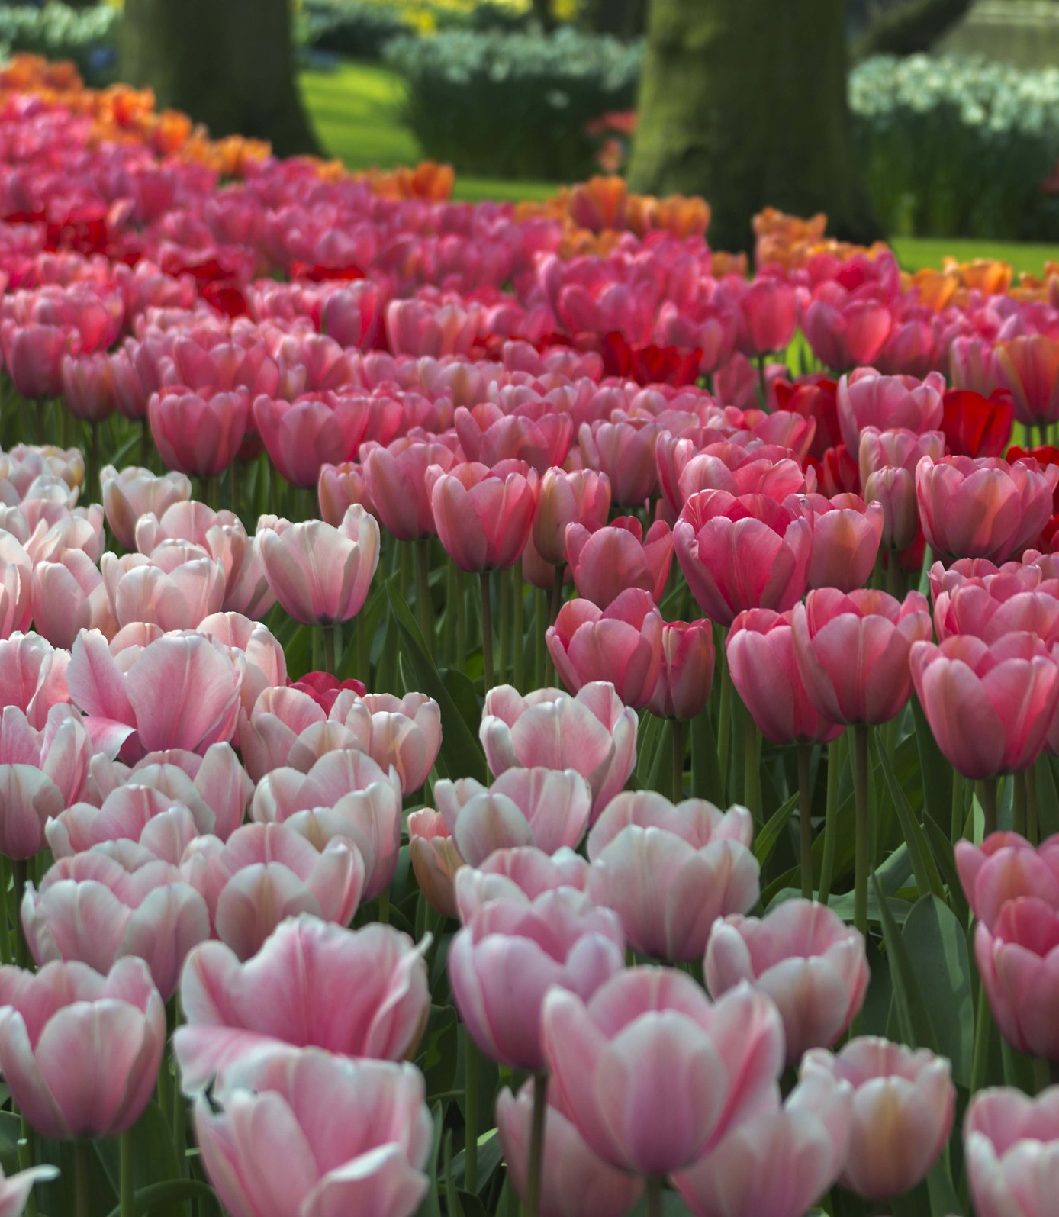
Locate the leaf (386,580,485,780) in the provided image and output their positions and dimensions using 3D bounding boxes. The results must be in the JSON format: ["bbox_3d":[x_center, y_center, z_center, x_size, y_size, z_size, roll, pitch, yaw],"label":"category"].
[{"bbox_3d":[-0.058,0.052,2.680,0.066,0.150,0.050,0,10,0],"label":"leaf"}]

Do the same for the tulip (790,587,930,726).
[{"bbox_3d":[0.180,0.026,2.270,0.075,0.070,0.073,0,11,0],"label":"tulip"}]

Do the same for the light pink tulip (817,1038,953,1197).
[{"bbox_3d":[0.159,0.230,1.860,0.065,0.069,0.065,0,11,0],"label":"light pink tulip"}]

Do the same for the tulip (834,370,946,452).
[{"bbox_3d":[0.263,-0.139,3.030,0.079,0.067,0.077,0,10,0],"label":"tulip"}]

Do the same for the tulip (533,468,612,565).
[{"bbox_3d":[0.032,-0.065,3.050,0.058,0.068,0.058,0,11,0],"label":"tulip"}]

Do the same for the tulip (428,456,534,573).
[{"bbox_3d":[-0.031,-0.061,2.760,0.072,0.070,0.071,0,10,0],"label":"tulip"}]

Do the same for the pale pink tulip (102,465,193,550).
[{"bbox_3d":[-0.252,-0.066,2.730,0.060,0.057,0.058,0,11,0],"label":"pale pink tulip"}]

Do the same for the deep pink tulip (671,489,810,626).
[{"bbox_3d":[0.122,-0.029,2.420,0.081,0.072,0.079,0,10,0],"label":"deep pink tulip"}]

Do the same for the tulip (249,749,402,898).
[{"bbox_3d":[-0.108,0.117,2.200,0.081,0.076,0.080,0,11,0],"label":"tulip"}]

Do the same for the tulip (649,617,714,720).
[{"bbox_3d":[0.095,0.037,2.560,0.042,0.064,0.042,0,10,0],"label":"tulip"}]

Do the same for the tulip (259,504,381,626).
[{"bbox_3d":[-0.127,-0.026,2.530,0.074,0.068,0.072,0,10,0],"label":"tulip"}]

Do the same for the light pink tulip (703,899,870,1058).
[{"bbox_3d":[0.112,0.161,1.800,0.070,0.065,0.069,0,11,0],"label":"light pink tulip"}]

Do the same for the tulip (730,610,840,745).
[{"bbox_3d":[0.167,0.044,2.620,0.085,0.081,0.083,0,11,0],"label":"tulip"}]

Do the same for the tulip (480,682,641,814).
[{"bbox_3d":[0.015,0.071,2.060,0.077,0.068,0.074,0,11,0],"label":"tulip"}]

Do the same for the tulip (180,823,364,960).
[{"bbox_3d":[-0.122,0.141,1.980,0.087,0.069,0.085,0,11,0],"label":"tulip"}]

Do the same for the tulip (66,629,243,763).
[{"bbox_3d":[-0.184,0.044,2.050,0.086,0.060,0.077,0,10,0],"label":"tulip"}]

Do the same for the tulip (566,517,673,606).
[{"bbox_3d":[0.060,-0.027,2.800,0.072,0.067,0.072,0,10,0],"label":"tulip"}]

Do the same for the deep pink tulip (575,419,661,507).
[{"bbox_3d":[0.072,-0.118,3.380,0.069,0.067,0.069,0,10,0],"label":"deep pink tulip"}]

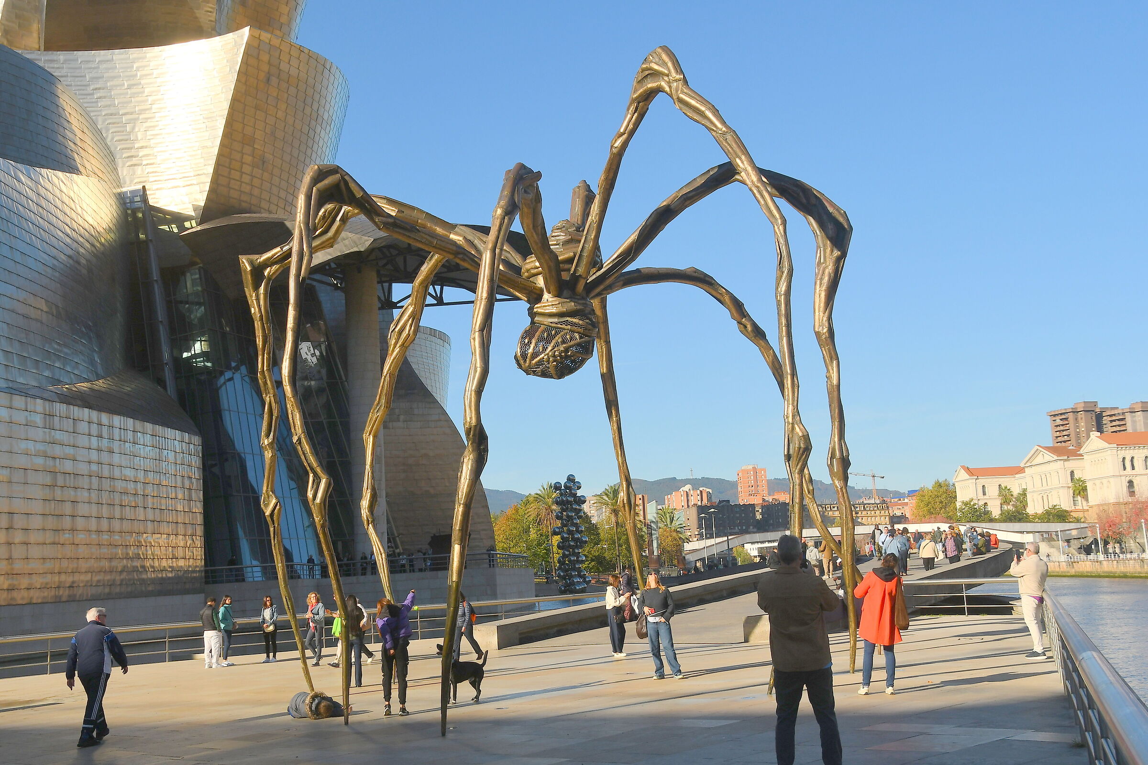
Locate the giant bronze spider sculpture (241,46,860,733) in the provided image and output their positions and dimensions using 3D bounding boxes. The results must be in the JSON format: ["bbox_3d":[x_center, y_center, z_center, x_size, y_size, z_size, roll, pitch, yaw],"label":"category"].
[{"bbox_3d":[0.174,0.335,19.803,10.776,8.850,10.305,-2,-9,-13],"label":"giant bronze spider sculpture"}]

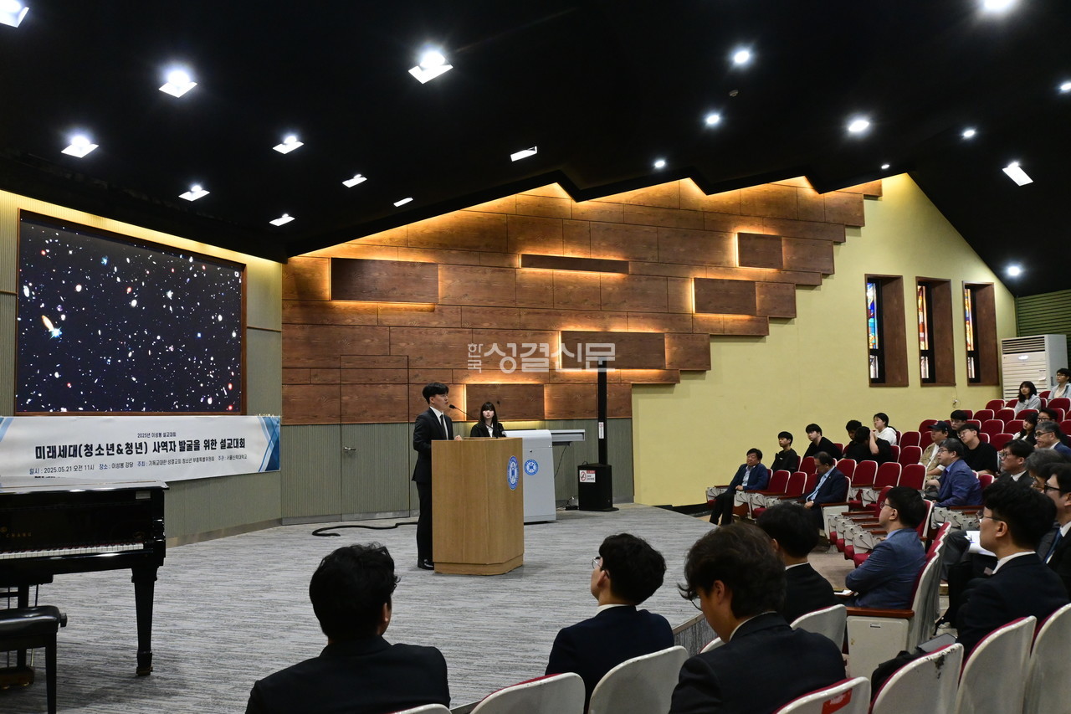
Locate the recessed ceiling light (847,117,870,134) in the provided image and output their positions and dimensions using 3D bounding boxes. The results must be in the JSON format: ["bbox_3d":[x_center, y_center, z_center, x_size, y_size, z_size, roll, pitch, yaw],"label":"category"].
[{"bbox_3d":[4.670,-3.392,13.354,0.350,0.100,0.350,-15,-4,1],"label":"recessed ceiling light"}]

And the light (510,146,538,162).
[{"bbox_3d":[-0.174,-2.862,12.824,0.370,0.100,0.370,-20,-4,1],"label":"light"}]

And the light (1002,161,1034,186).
[{"bbox_3d":[7.634,-2.892,14.517,0.380,0.100,0.380,42,-1,4],"label":"light"}]

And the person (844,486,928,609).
[{"bbox_3d":[2.035,1.457,5.684,0.780,1.312,0.520,-3,-4,25],"label":"person"}]

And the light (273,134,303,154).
[{"bbox_3d":[-2.830,-2.427,10.539,0.240,0.080,0.240,-29,-12,16],"label":"light"}]

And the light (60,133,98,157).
[{"bbox_3d":[-4.423,-2.038,8.946,0.240,0.080,0.240,-29,-12,16],"label":"light"}]

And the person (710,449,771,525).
[{"bbox_3d":[2.922,1.896,12.908,0.820,1.210,0.540,0,-4,-18],"label":"person"}]

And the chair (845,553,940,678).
[{"bbox_3d":[2.174,1.633,5.608,0.640,0.945,0.560,-3,-4,25],"label":"chair"}]

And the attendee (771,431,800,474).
[{"bbox_3d":[3.692,1.767,14.006,0.820,1.260,0.500,0,-4,-14],"label":"attendee"}]

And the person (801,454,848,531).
[{"bbox_3d":[3.228,1.687,10.455,0.700,1.140,0.530,0,-4,-14],"label":"person"}]

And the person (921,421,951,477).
[{"bbox_3d":[5.092,1.524,12.279,0.800,1.300,0.520,-1,-4,-8],"label":"person"}]

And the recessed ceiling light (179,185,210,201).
[{"bbox_3d":[-4.238,-2.038,11.444,0.250,0.080,0.250,-25,-11,16],"label":"recessed ceiling light"}]

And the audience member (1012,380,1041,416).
[{"bbox_3d":[7.842,1.009,15.031,0.780,1.260,0.470,0,-4,-17],"label":"audience member"}]

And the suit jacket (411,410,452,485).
[{"bbox_3d":[-0.963,0.829,8.660,0.340,0.730,0.480,-3,-4,20],"label":"suit jacket"}]

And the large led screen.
[{"bbox_3d":[-4.202,-0.306,10.013,0.100,1.832,3.311,-2,-4,19],"label":"large led screen"}]

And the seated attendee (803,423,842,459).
[{"bbox_3d":[4.386,1.662,14.407,0.850,1.230,0.520,0,-4,-14],"label":"seated attendee"}]

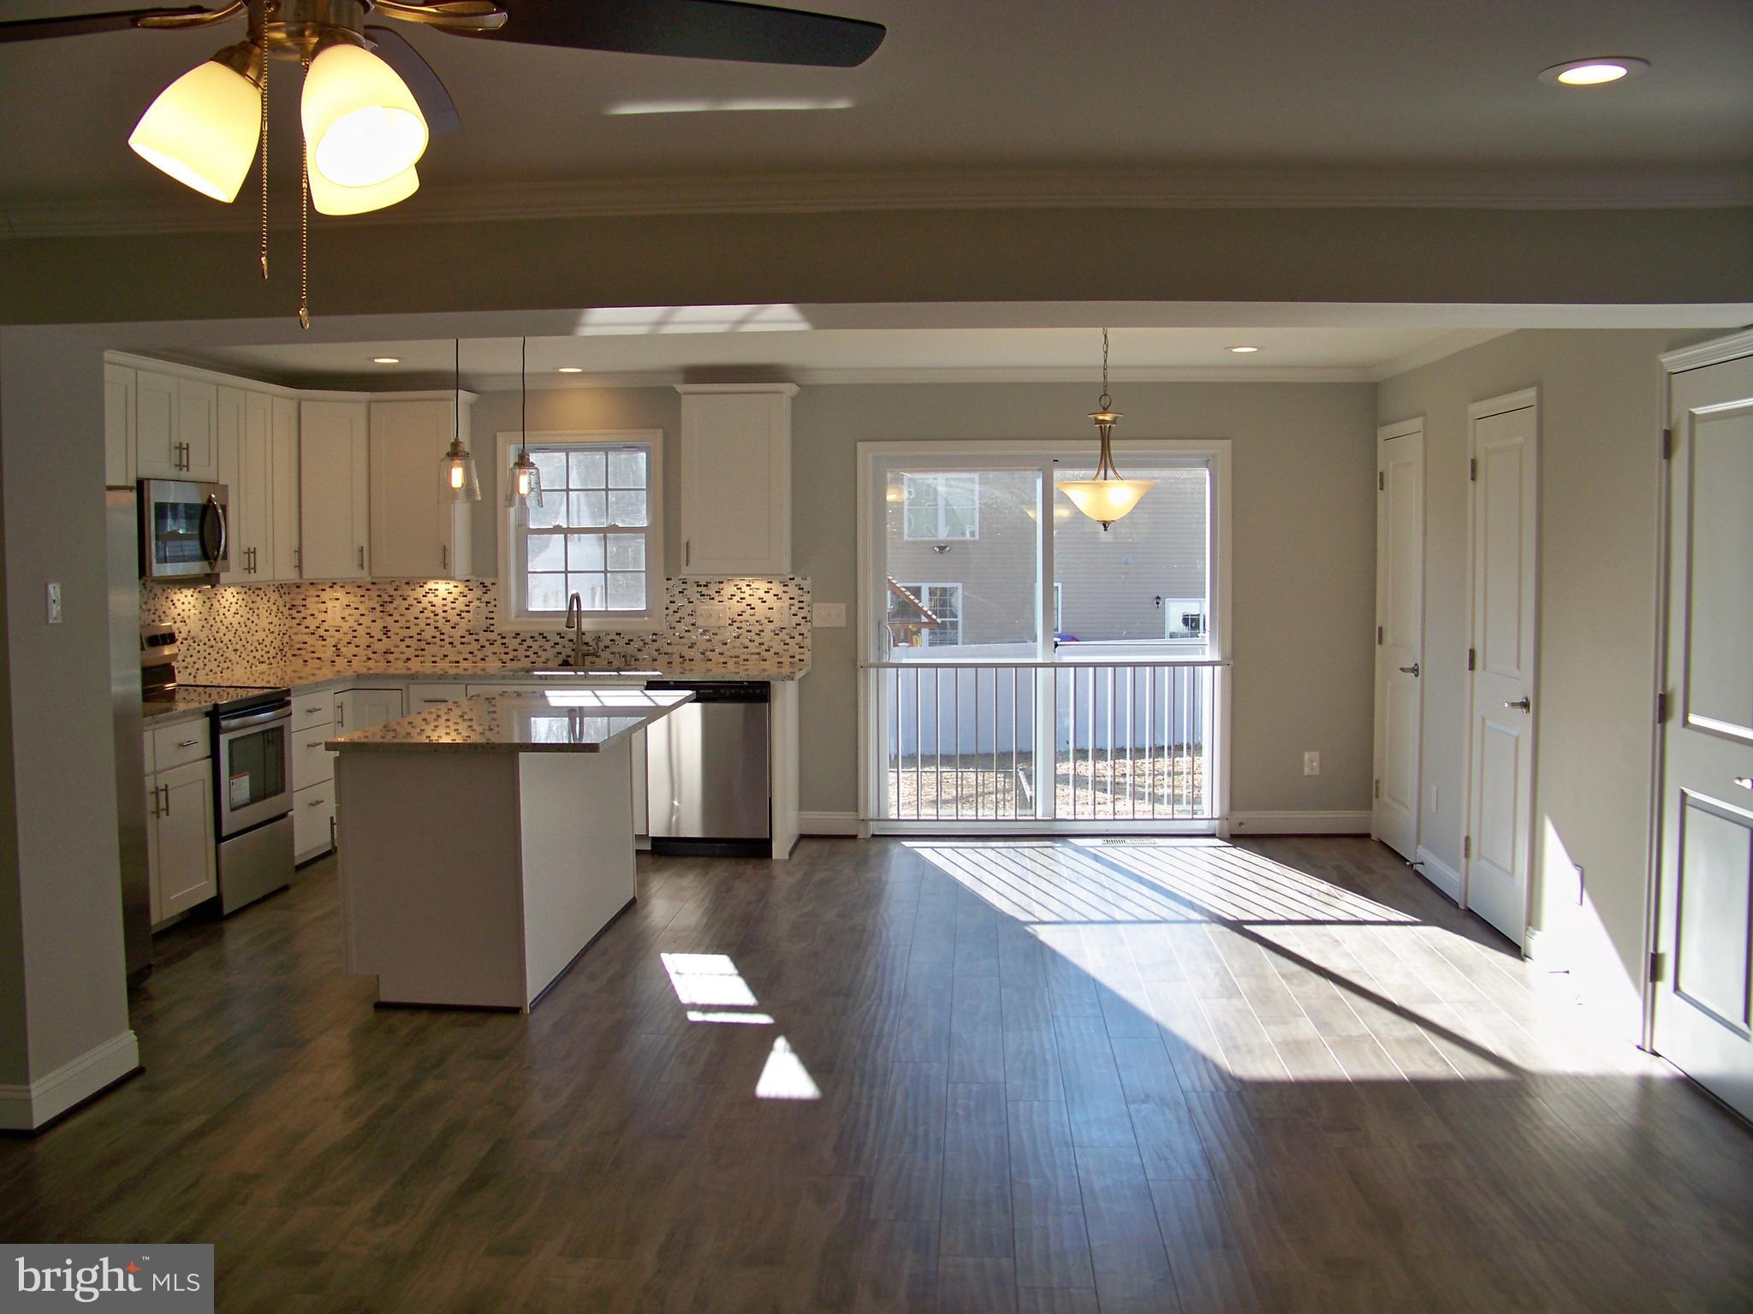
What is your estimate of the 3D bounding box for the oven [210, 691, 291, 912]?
[{"bbox_3d":[-2.982,0.611,7.280,0.667,0.930,0.757,0,4,3],"label":"oven"}]

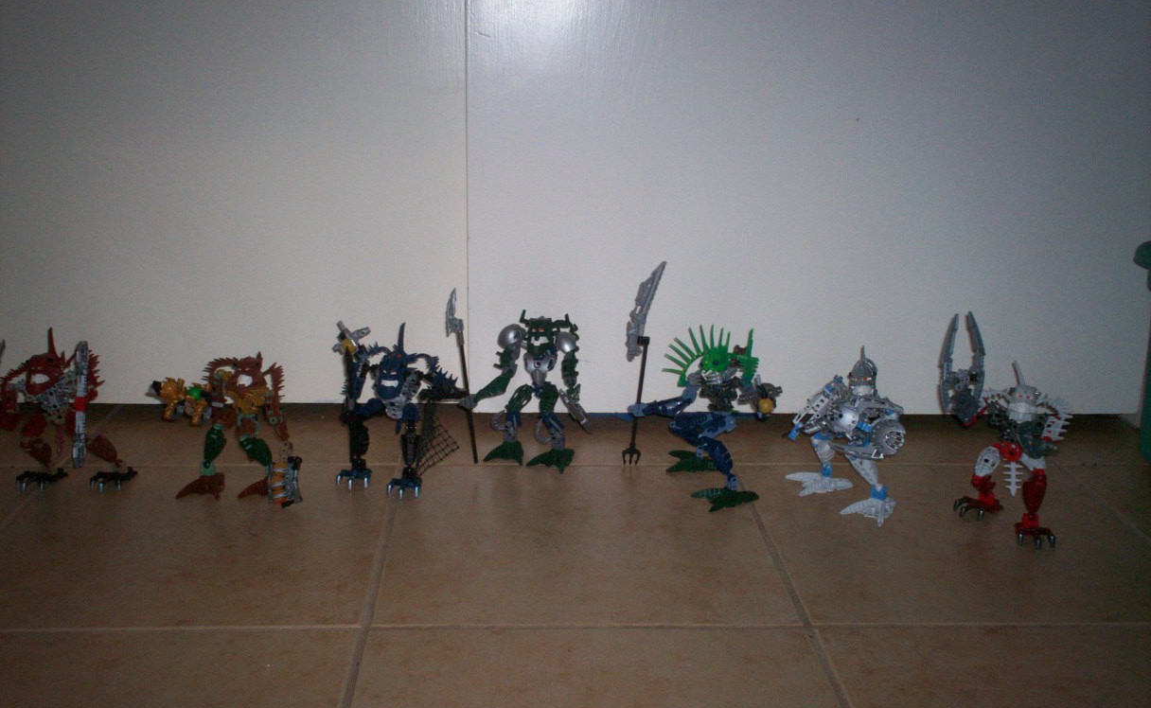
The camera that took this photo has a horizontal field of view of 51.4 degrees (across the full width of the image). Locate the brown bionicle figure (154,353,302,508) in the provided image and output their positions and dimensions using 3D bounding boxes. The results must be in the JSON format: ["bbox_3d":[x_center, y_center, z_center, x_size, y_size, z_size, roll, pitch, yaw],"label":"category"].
[{"bbox_3d":[-0.373,0.073,1.295,0.124,0.155,0.100,3,16,8],"label":"brown bionicle figure"}]

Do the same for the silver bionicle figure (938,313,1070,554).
[{"bbox_3d":[0.441,0.069,1.228,0.100,0.229,0.105,8,18,24],"label":"silver bionicle figure"}]

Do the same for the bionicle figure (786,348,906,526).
[{"bbox_3d":[0.291,0.077,1.290,0.082,0.173,0.105,13,20,35],"label":"bionicle figure"}]

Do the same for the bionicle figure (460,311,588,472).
[{"bbox_3d":[-0.060,0.038,1.389,0.139,0.181,0.085,4,16,10],"label":"bionicle figure"}]

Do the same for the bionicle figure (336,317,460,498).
[{"bbox_3d":[-0.192,0.056,1.310,0.117,0.187,0.090,4,16,10],"label":"bionicle figure"}]

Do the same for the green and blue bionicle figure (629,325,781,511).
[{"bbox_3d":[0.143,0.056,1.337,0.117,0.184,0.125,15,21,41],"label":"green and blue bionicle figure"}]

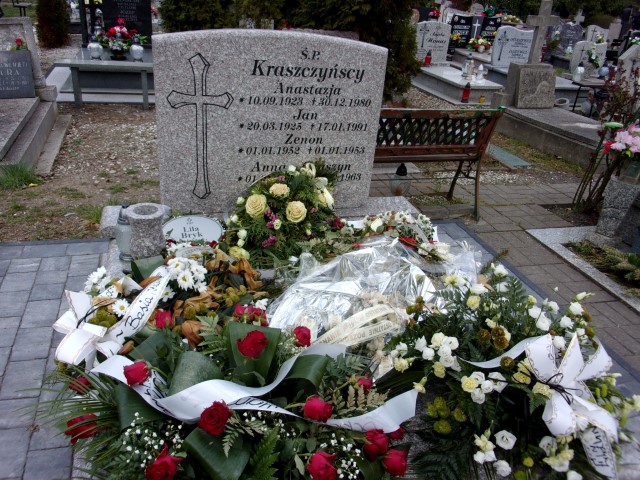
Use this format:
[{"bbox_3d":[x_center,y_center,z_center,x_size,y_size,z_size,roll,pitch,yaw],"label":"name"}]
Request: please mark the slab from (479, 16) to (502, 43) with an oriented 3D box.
[{"bbox_3d":[3.689,-4.468,11.200,0.410,0.600,0.120,-4,28,-17],"label":"slab"}]

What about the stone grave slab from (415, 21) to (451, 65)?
[{"bbox_3d":[2.008,-3.510,9.200,0.630,0.760,0.120,-4,28,-17],"label":"stone grave slab"}]

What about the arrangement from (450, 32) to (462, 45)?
[{"bbox_3d":[2.874,-4.242,10.900,0.230,0.240,0.210,-4,28,-17],"label":"arrangement"}]

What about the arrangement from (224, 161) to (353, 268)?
[{"bbox_3d":[-0.187,-0.162,2.717,0.600,0.420,0.420,-5,29,-16],"label":"arrangement"}]

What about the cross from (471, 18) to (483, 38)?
[{"bbox_3d":[3.371,-4.549,11.150,0.160,0.400,0.050,-4,28,-17],"label":"cross"}]

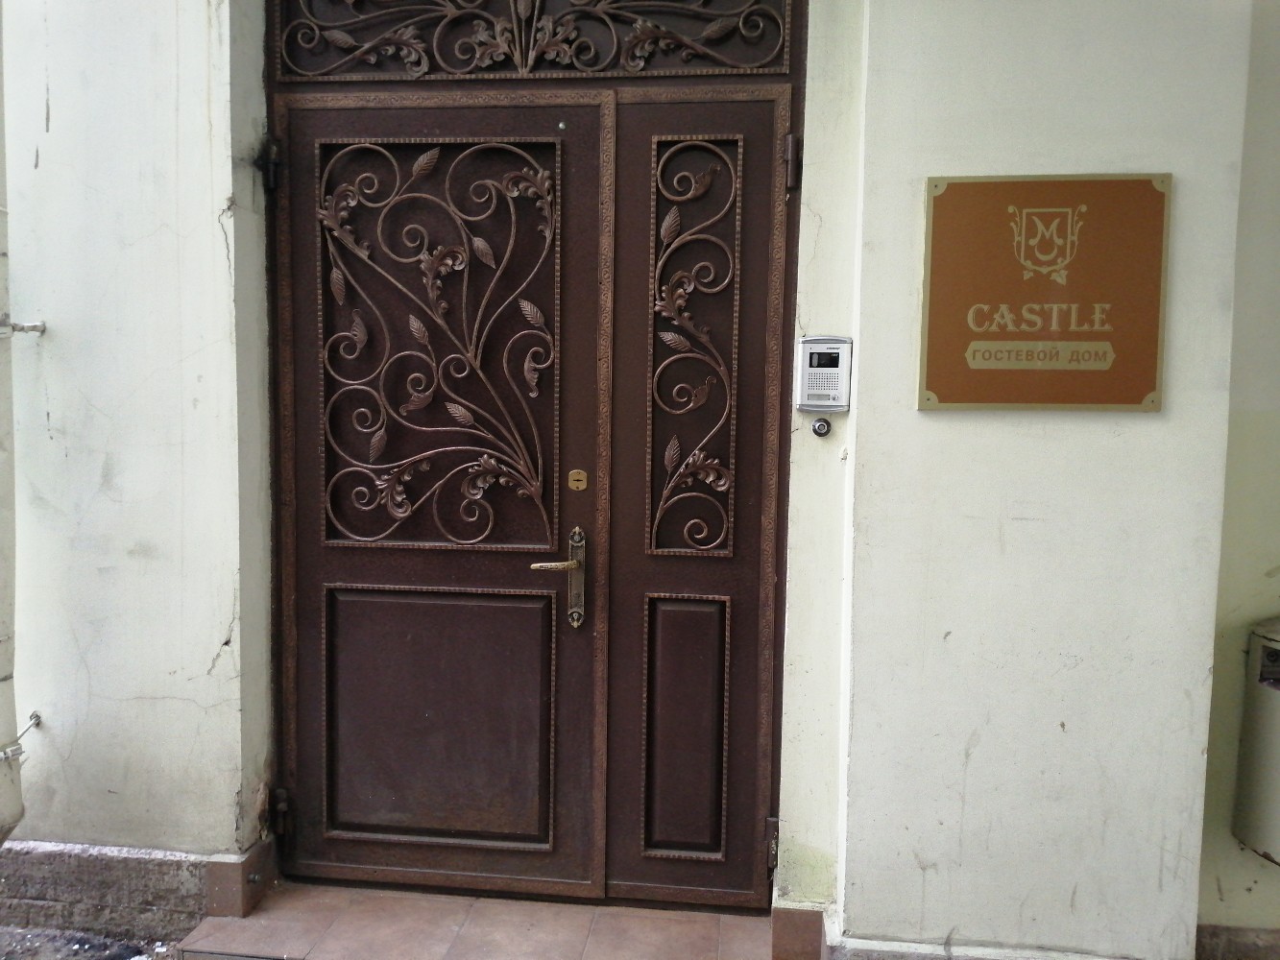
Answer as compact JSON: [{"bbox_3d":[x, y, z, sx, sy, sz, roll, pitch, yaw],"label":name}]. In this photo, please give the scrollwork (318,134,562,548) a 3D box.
[{"bbox_3d":[-0.529,-0.355,2.622,0.645,1.050,0.040,1,4,6],"label":"scrollwork"}]

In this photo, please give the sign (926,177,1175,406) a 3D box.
[{"bbox_3d":[0.842,-0.388,2.089,0.488,0.486,0.020,1,4,7],"label":"sign"}]

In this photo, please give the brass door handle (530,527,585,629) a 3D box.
[{"bbox_3d":[-0.214,0.258,2.607,0.136,0.269,0.060,1,4,6],"label":"brass door handle"}]

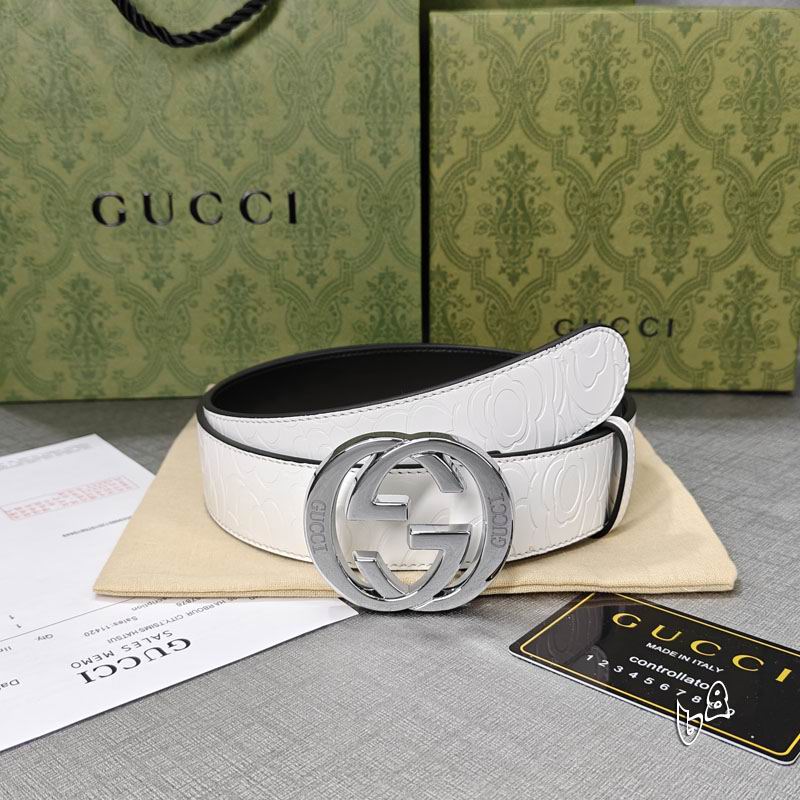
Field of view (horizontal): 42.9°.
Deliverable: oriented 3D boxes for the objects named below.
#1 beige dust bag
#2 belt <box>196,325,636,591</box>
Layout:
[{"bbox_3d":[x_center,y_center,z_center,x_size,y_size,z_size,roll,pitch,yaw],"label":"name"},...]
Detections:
[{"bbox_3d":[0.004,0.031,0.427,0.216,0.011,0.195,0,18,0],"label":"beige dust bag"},{"bbox_3d":[0.009,0.004,0.400,0.171,0.074,0.176,0,18,0],"label":"belt"}]

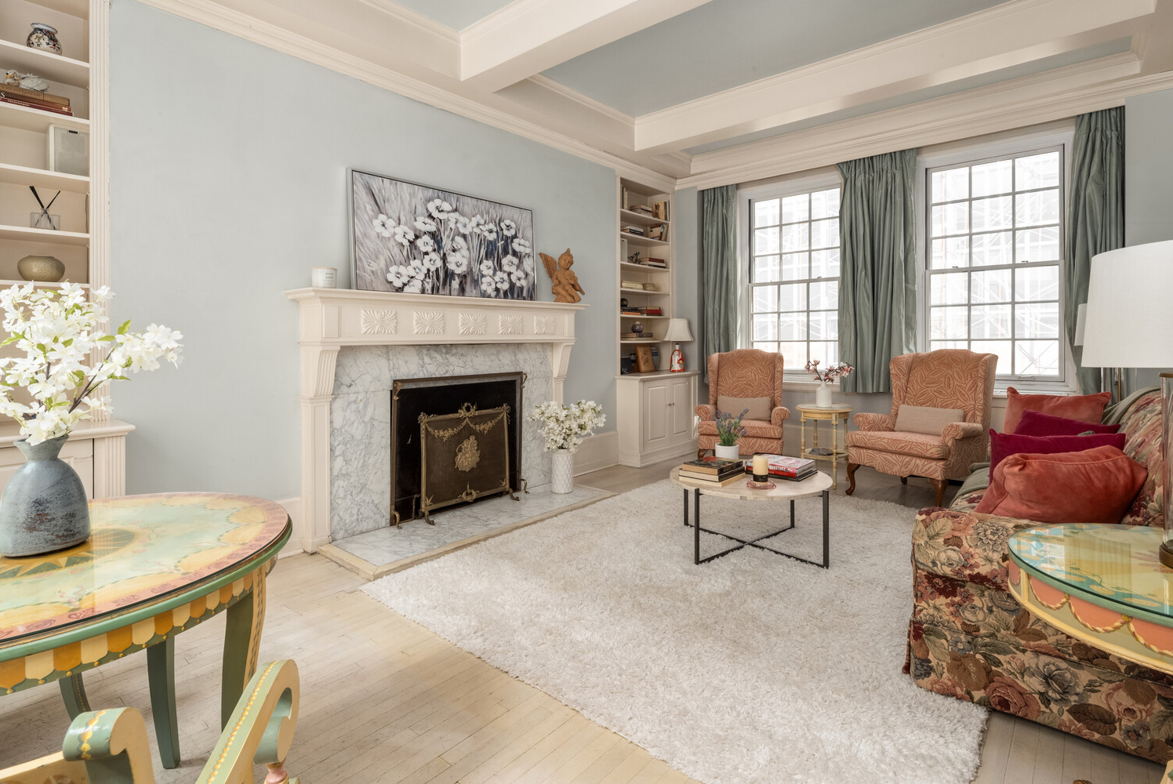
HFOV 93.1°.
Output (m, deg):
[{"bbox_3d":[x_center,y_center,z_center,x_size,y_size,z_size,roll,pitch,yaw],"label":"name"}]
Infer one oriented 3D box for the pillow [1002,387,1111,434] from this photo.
[{"bbox_3d":[2.610,0.193,3.090,0.440,0.430,0.160,3,-10,41],"label":"pillow"}]

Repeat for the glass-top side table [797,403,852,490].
[{"bbox_3d":[1.940,0.435,4.510,0.467,0.615,0.467,-2,4,-24],"label":"glass-top side table"}]

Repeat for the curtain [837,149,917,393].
[{"bbox_3d":[2.539,-1.027,4.866,0.640,2.080,0.130,2,4,37],"label":"curtain"}]

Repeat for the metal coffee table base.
[{"bbox_3d":[0.917,0.660,3.126,0.670,0.400,0.640,0,4,5],"label":"metal coffee table base"}]

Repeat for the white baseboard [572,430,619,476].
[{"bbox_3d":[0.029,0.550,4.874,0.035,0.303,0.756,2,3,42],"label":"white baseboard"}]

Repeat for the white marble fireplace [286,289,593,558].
[{"bbox_3d":[-0.803,0.105,3.700,0.340,1.430,2.090,3,5,41],"label":"white marble fireplace"}]

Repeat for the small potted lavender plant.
[{"bbox_3d":[0.878,0.252,3.400,0.200,0.320,0.180,0,4,0],"label":"small potted lavender plant"}]

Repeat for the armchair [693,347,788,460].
[{"bbox_3d":[1.428,0.151,5.033,0.760,1.070,0.820,1,3,20],"label":"armchair"}]

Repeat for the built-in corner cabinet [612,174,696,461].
[{"bbox_3d":[0.612,-0.714,5.586,0.500,2.730,1.000,2,4,43],"label":"built-in corner cabinet"}]

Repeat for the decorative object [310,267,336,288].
[{"bbox_3d":[-1.454,-0.618,3.071,0.122,0.130,0.122,2,4,42],"label":"decorative object"}]

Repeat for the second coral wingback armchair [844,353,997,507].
[{"bbox_3d":[2.500,0.239,4.190,0.820,1.070,0.760,-3,5,-39],"label":"second coral wingback armchair"}]

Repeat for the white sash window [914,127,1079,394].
[{"bbox_3d":[3.213,-0.994,4.417,1.055,1.953,0.150,2,3,42],"label":"white sash window"}]

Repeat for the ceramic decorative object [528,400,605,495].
[{"bbox_3d":[-0.146,0.405,4.080,0.540,0.680,0.440,0,4,0],"label":"ceramic decorative object"}]

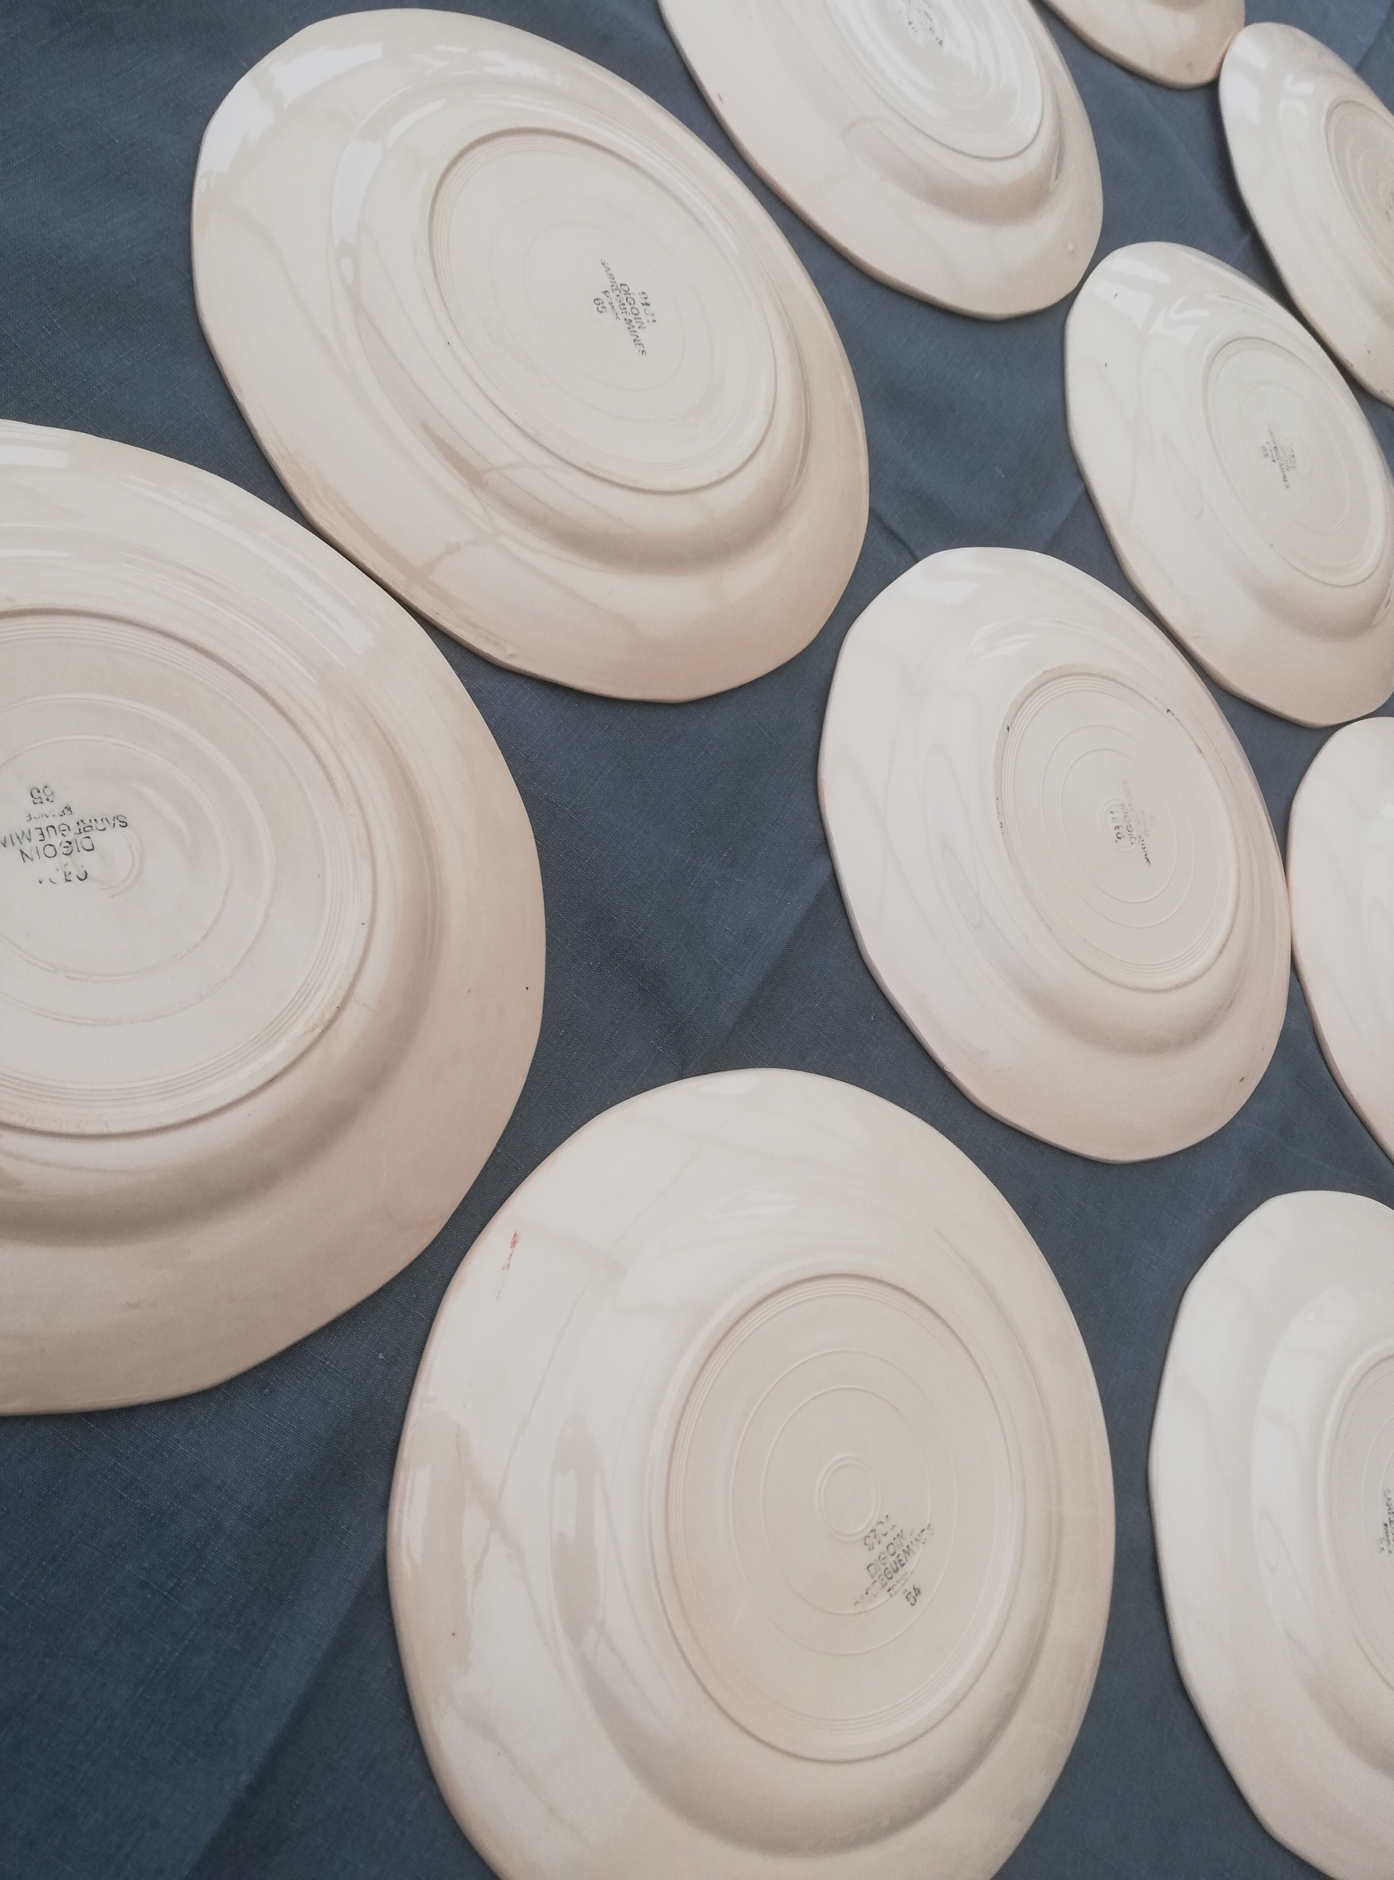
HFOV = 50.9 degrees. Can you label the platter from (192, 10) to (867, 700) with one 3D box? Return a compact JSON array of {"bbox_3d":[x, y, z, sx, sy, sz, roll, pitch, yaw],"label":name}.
[{"bbox_3d":[-0.035,-0.198,0.475,0.245,0.025,0.245,10,70,-30],"label":"platter"}]

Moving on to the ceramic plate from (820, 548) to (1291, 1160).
[{"bbox_3d":[0.151,-0.041,0.546,0.242,0.025,0.242,-26,90,-36],"label":"ceramic plate"}]

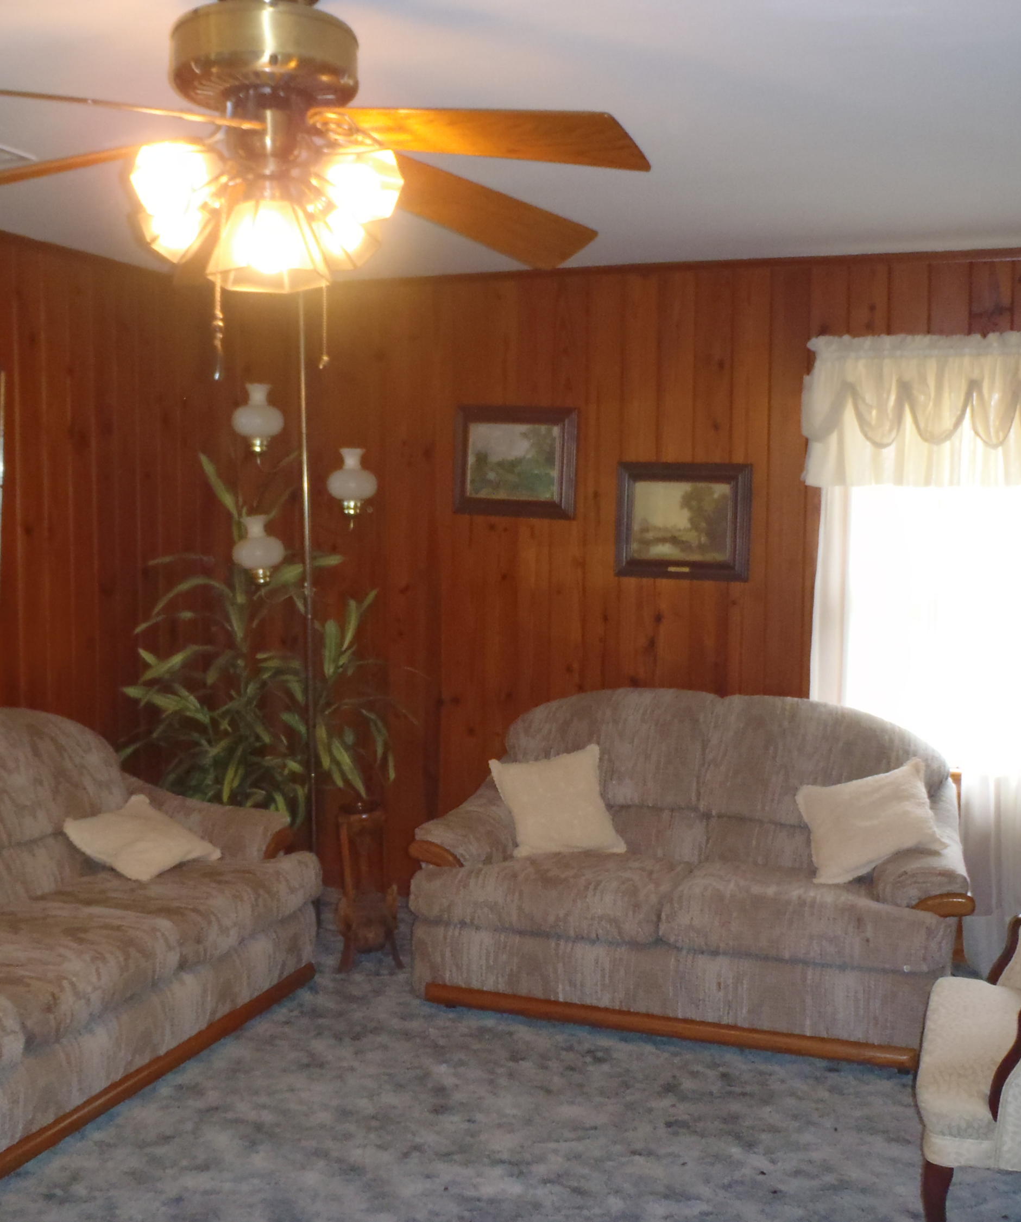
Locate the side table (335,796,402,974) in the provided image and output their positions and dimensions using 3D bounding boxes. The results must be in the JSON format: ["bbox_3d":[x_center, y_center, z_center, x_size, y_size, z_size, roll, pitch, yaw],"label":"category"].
[{"bbox_3d":[-0.482,0.928,4.512,0.240,0.570,0.240,2,5,21],"label":"side table"}]

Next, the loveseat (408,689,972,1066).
[{"bbox_3d":[0.604,0.772,4.267,1.700,0.940,0.950,2,5,21],"label":"loveseat"}]

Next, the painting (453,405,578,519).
[{"bbox_3d":[0.019,-0.560,4.982,0.480,0.410,0.040,2,5,21],"label":"painting"}]

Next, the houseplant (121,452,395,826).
[{"bbox_3d":[-0.906,0.288,4.891,0.920,1.770,0.820,2,5,21],"label":"houseplant"}]

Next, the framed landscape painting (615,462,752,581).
[{"bbox_3d":[0.628,-0.322,4.764,0.488,0.415,0.040,2,5,21],"label":"framed landscape painting"}]

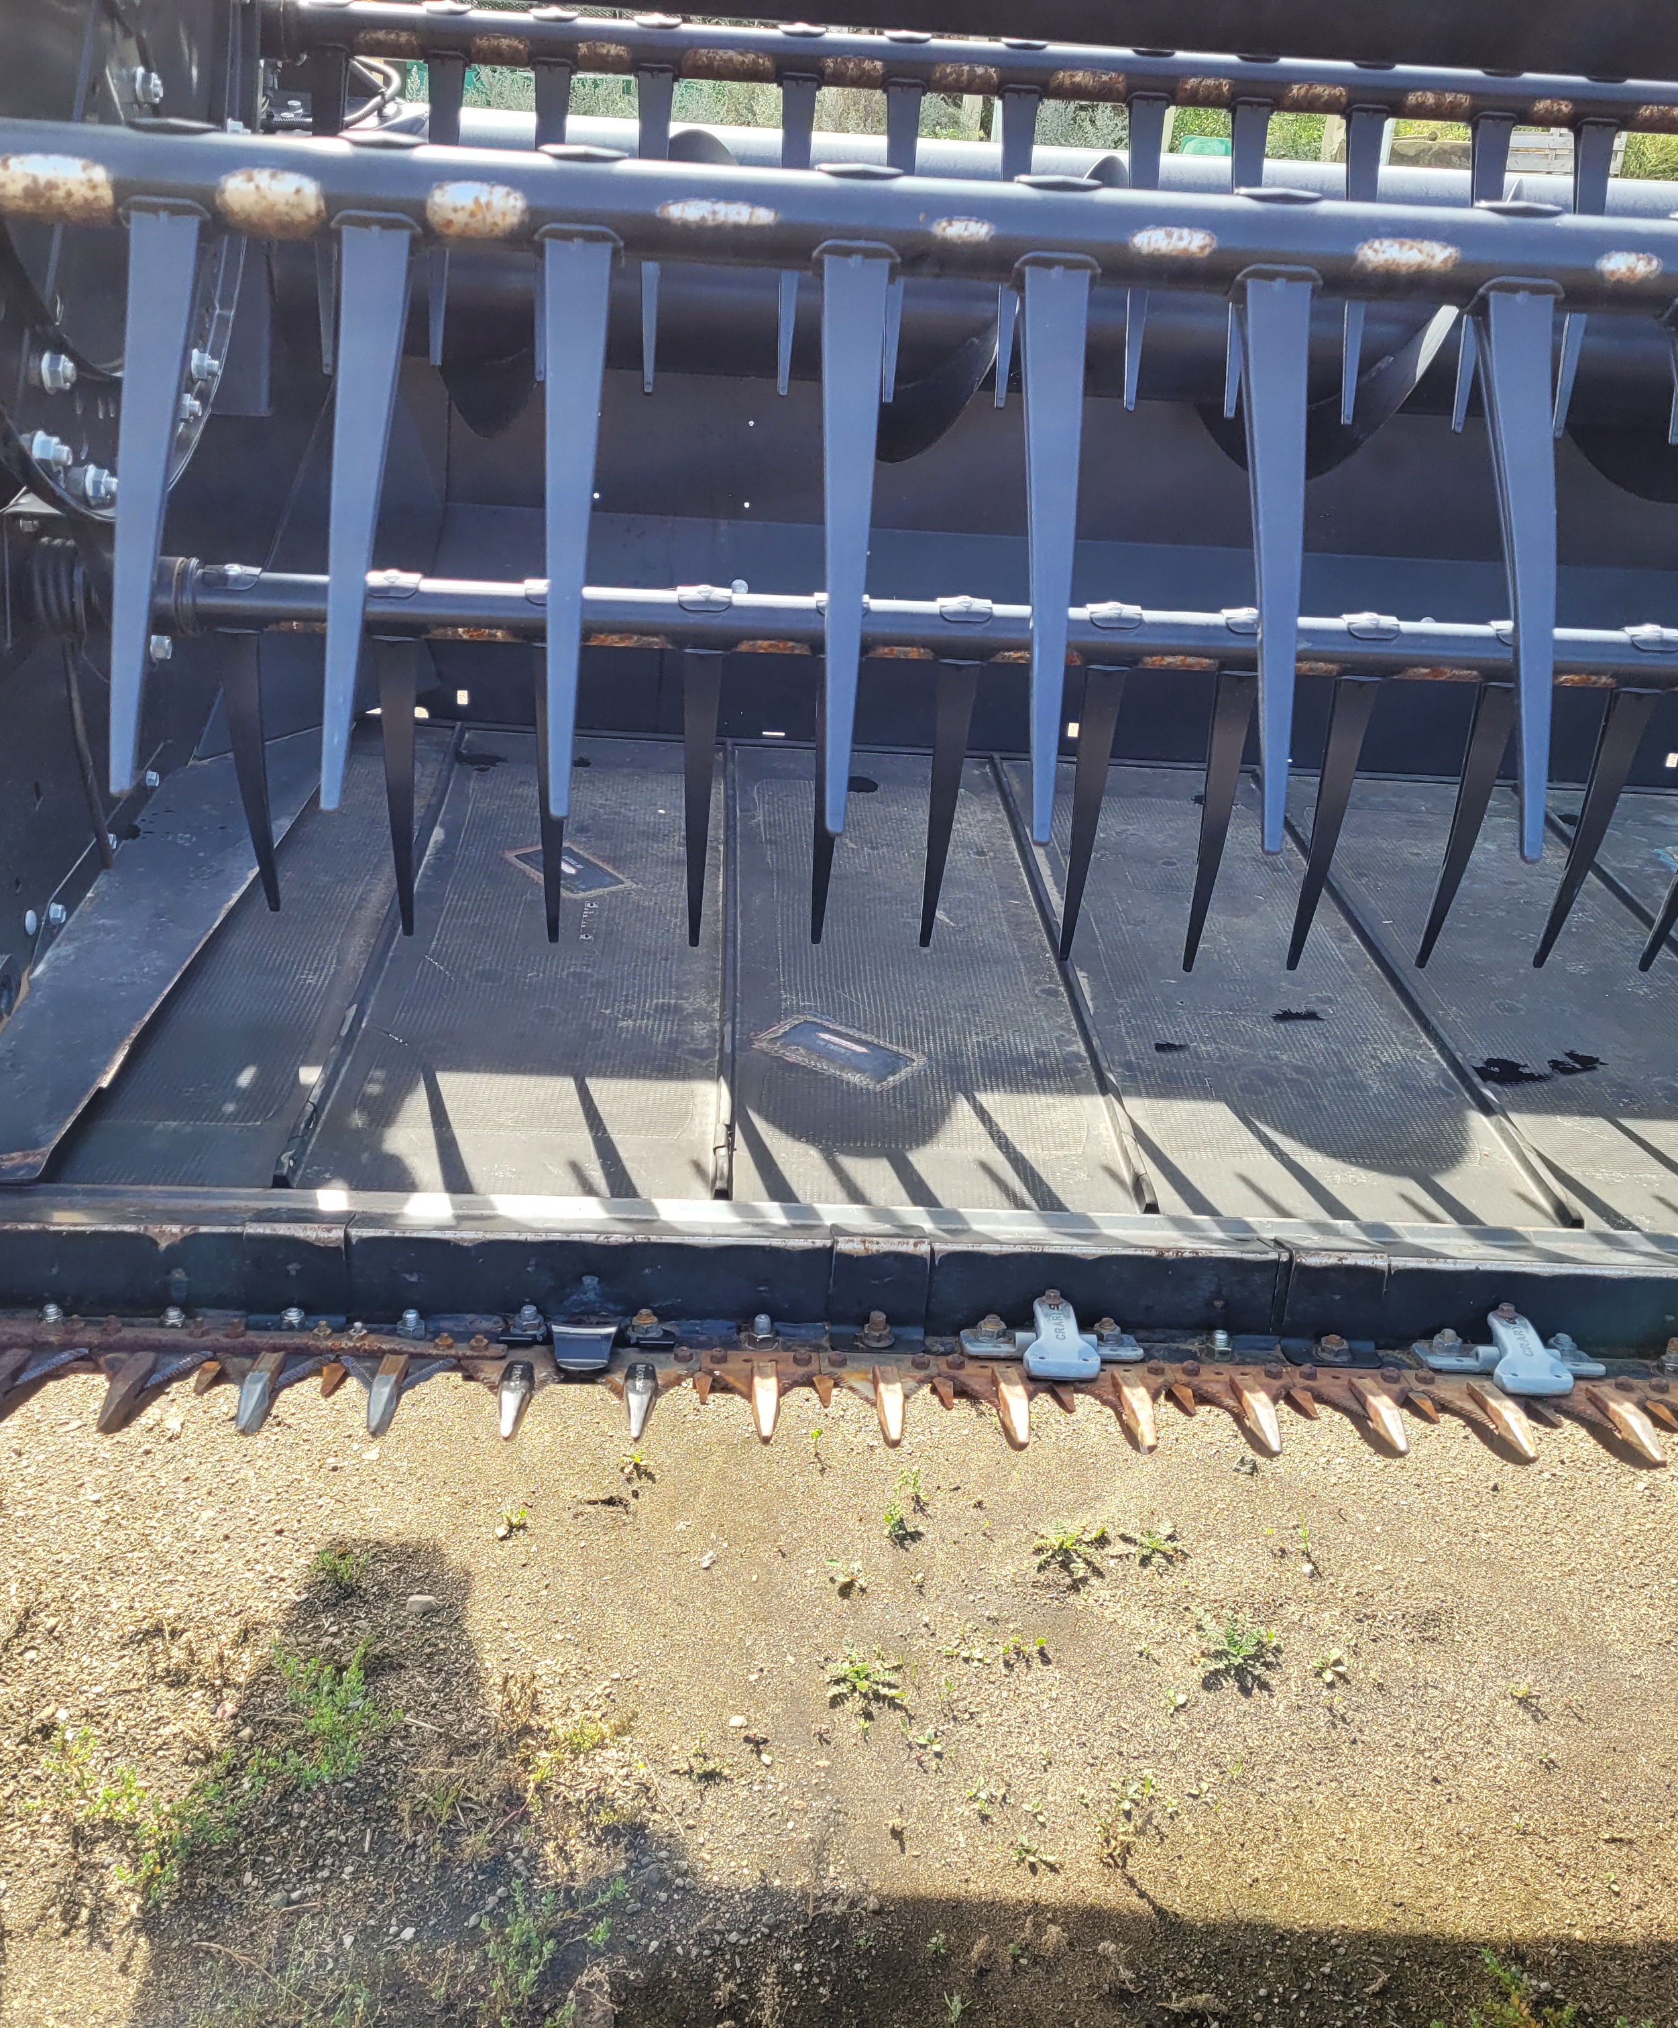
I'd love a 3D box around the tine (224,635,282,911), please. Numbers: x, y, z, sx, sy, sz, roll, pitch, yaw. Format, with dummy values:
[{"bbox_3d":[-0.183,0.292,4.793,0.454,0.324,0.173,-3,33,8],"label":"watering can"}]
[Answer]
[{"bbox_3d":[-0.442,-0.183,1.551,0.031,0.258,0.030,3,39,-4],"label":"tine"}]

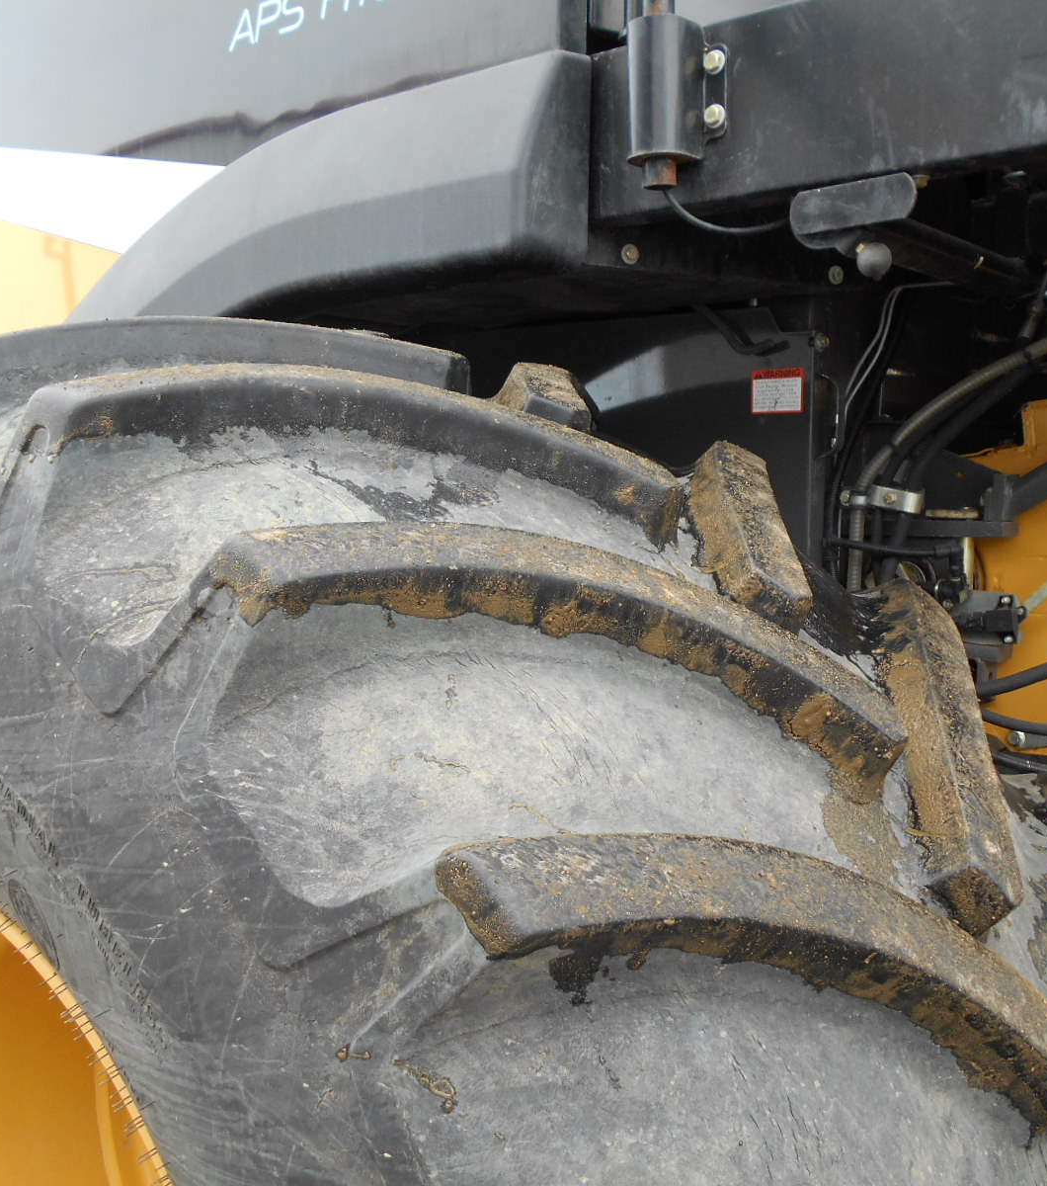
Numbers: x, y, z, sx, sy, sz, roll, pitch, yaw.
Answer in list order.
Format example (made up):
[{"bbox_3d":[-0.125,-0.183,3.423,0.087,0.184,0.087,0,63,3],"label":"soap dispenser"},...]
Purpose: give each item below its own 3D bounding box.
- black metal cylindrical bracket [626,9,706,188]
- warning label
[{"bbox_3d":[0.160,-0.548,1.336,0.080,0.176,0.080,0,5,0],"label":"black metal cylindrical bracket"},{"bbox_3d":[0.378,-0.299,1.765,0.083,0.065,0.003,4,6,38],"label":"warning label"}]

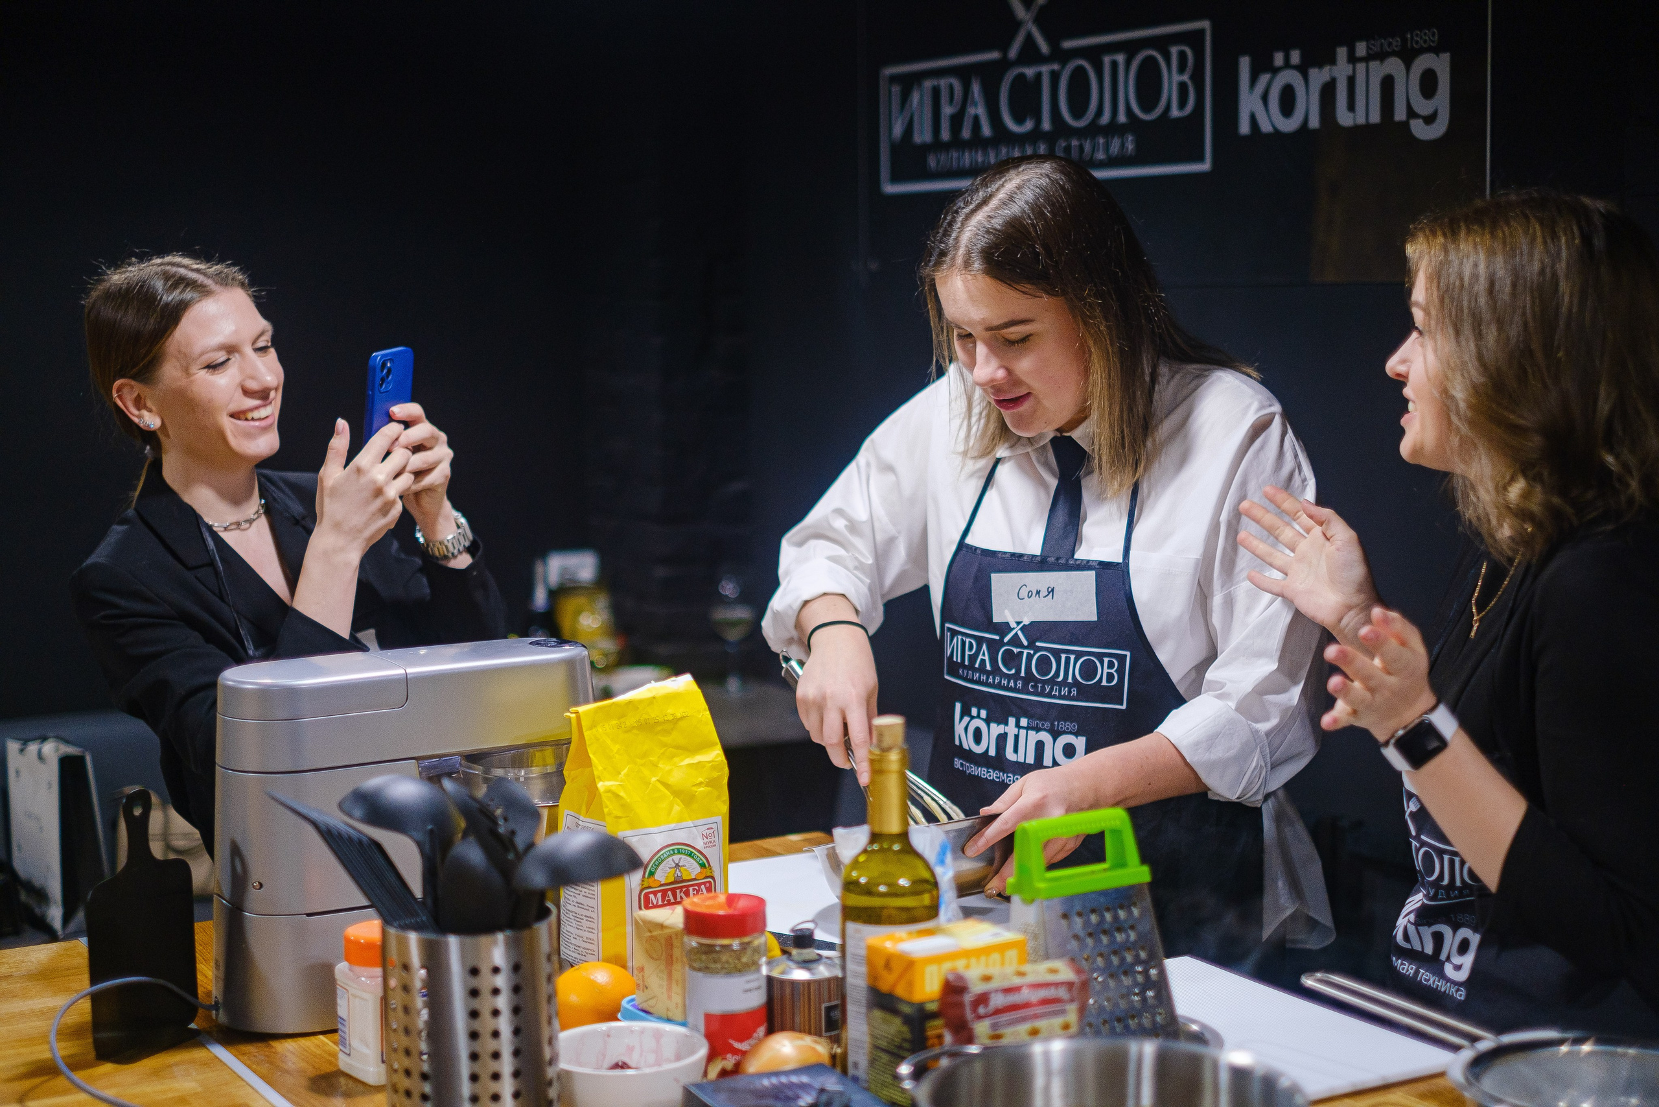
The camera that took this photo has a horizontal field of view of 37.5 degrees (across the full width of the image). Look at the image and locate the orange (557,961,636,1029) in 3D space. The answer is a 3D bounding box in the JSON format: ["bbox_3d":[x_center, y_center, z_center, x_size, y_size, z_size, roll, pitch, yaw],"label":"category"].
[{"bbox_3d":[-0.194,0.381,2.029,0.081,0.081,0.081,-1,6,0],"label":"orange"}]

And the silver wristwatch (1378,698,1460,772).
[{"bbox_3d":[0.514,0.159,2.126,0.063,0.037,0.053,-38,3,16],"label":"silver wristwatch"}]

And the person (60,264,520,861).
[{"bbox_3d":[-0.575,0.467,2.673,0.480,1.578,0.470,5,8,40],"label":"person"}]

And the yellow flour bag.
[{"bbox_3d":[-0.178,0.255,2.326,0.122,0.268,0.097,-5,8,-36],"label":"yellow flour bag"}]

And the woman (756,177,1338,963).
[{"bbox_3d":[0.214,0.424,2.532,0.500,1.660,0.530,5,8,39],"label":"woman"}]

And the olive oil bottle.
[{"bbox_3d":[0.046,0.280,1.885,0.075,0.312,0.075,-1,6,0],"label":"olive oil bottle"}]

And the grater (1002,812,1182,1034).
[{"bbox_3d":[0.193,0.313,1.876,0.130,0.225,0.098,-5,7,-32],"label":"grater"}]

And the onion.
[{"bbox_3d":[-0.033,0.404,1.902,0.074,0.063,0.066,-1,6,0],"label":"onion"}]

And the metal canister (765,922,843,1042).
[{"bbox_3d":[-0.023,0.363,2.059,0.067,0.110,0.067,-1,6,0],"label":"metal canister"}]

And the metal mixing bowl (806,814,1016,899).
[{"bbox_3d":[0.084,0.302,2.370,0.203,0.075,0.203,-9,-3,-1],"label":"metal mixing bowl"}]

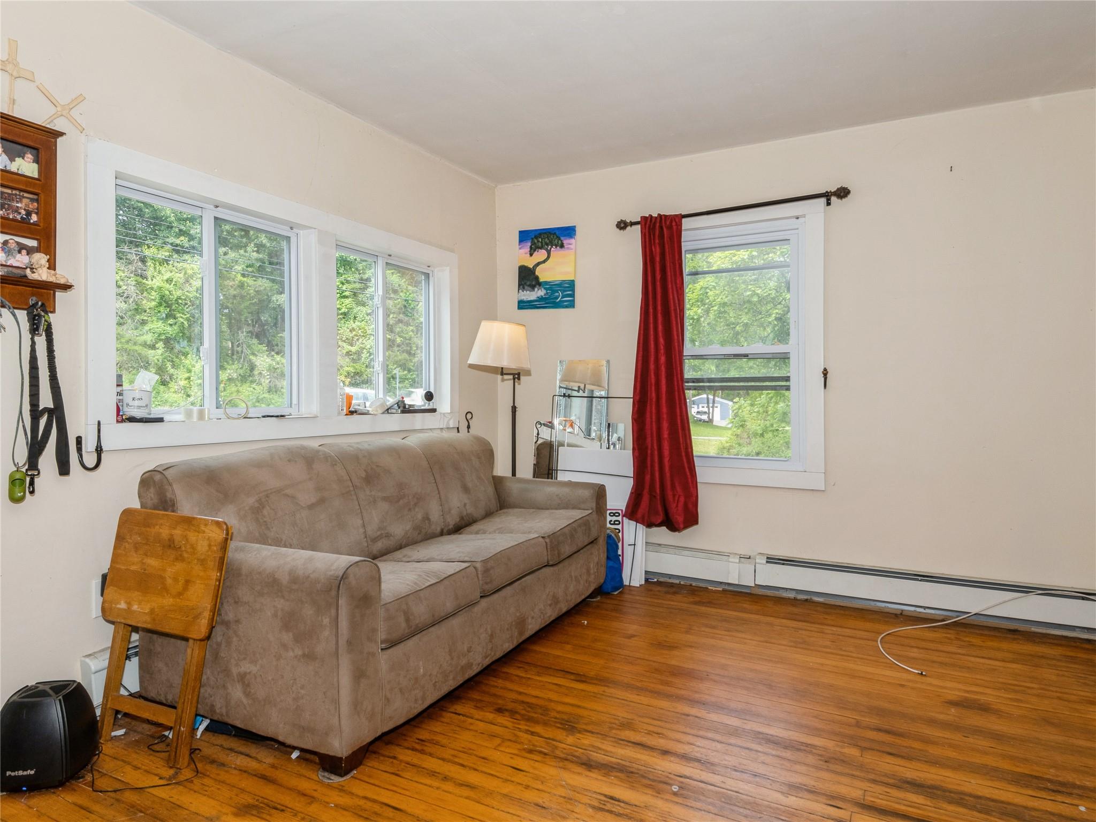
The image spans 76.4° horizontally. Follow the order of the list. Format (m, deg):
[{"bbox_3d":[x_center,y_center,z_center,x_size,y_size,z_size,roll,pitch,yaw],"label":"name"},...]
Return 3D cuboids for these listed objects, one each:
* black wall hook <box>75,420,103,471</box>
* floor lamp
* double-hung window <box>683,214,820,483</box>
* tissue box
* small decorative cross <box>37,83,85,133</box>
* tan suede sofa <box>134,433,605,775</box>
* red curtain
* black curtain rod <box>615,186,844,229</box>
[{"bbox_3d":[-1.493,0.113,2.280,0.131,0.165,0.026,1,1,28],"label":"black wall hook"},{"bbox_3d":[-0.230,0.234,3.969,0.366,1.489,0.449,1,1,28],"label":"floor lamp"},{"bbox_3d":[1.043,-0.342,3.884,0.941,1.505,0.100,1,1,28],"label":"double-hung window"},{"bbox_3d":[-1.508,-0.033,2.555,0.090,0.100,0.095,1,1,43],"label":"tissue box"},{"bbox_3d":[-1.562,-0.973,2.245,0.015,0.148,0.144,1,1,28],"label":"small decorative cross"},{"bbox_3d":[-0.517,0.568,3.031,0.886,0.852,2.074,1,1,25],"label":"tan suede sofa"},{"bbox_3d":[0.642,-0.215,3.986,0.439,1.808,0.150,1,1,28],"label":"red curtain"},{"bbox_3d":[0.967,-1.089,3.819,1.270,0.089,0.100,1,1,28],"label":"black curtain rod"}]

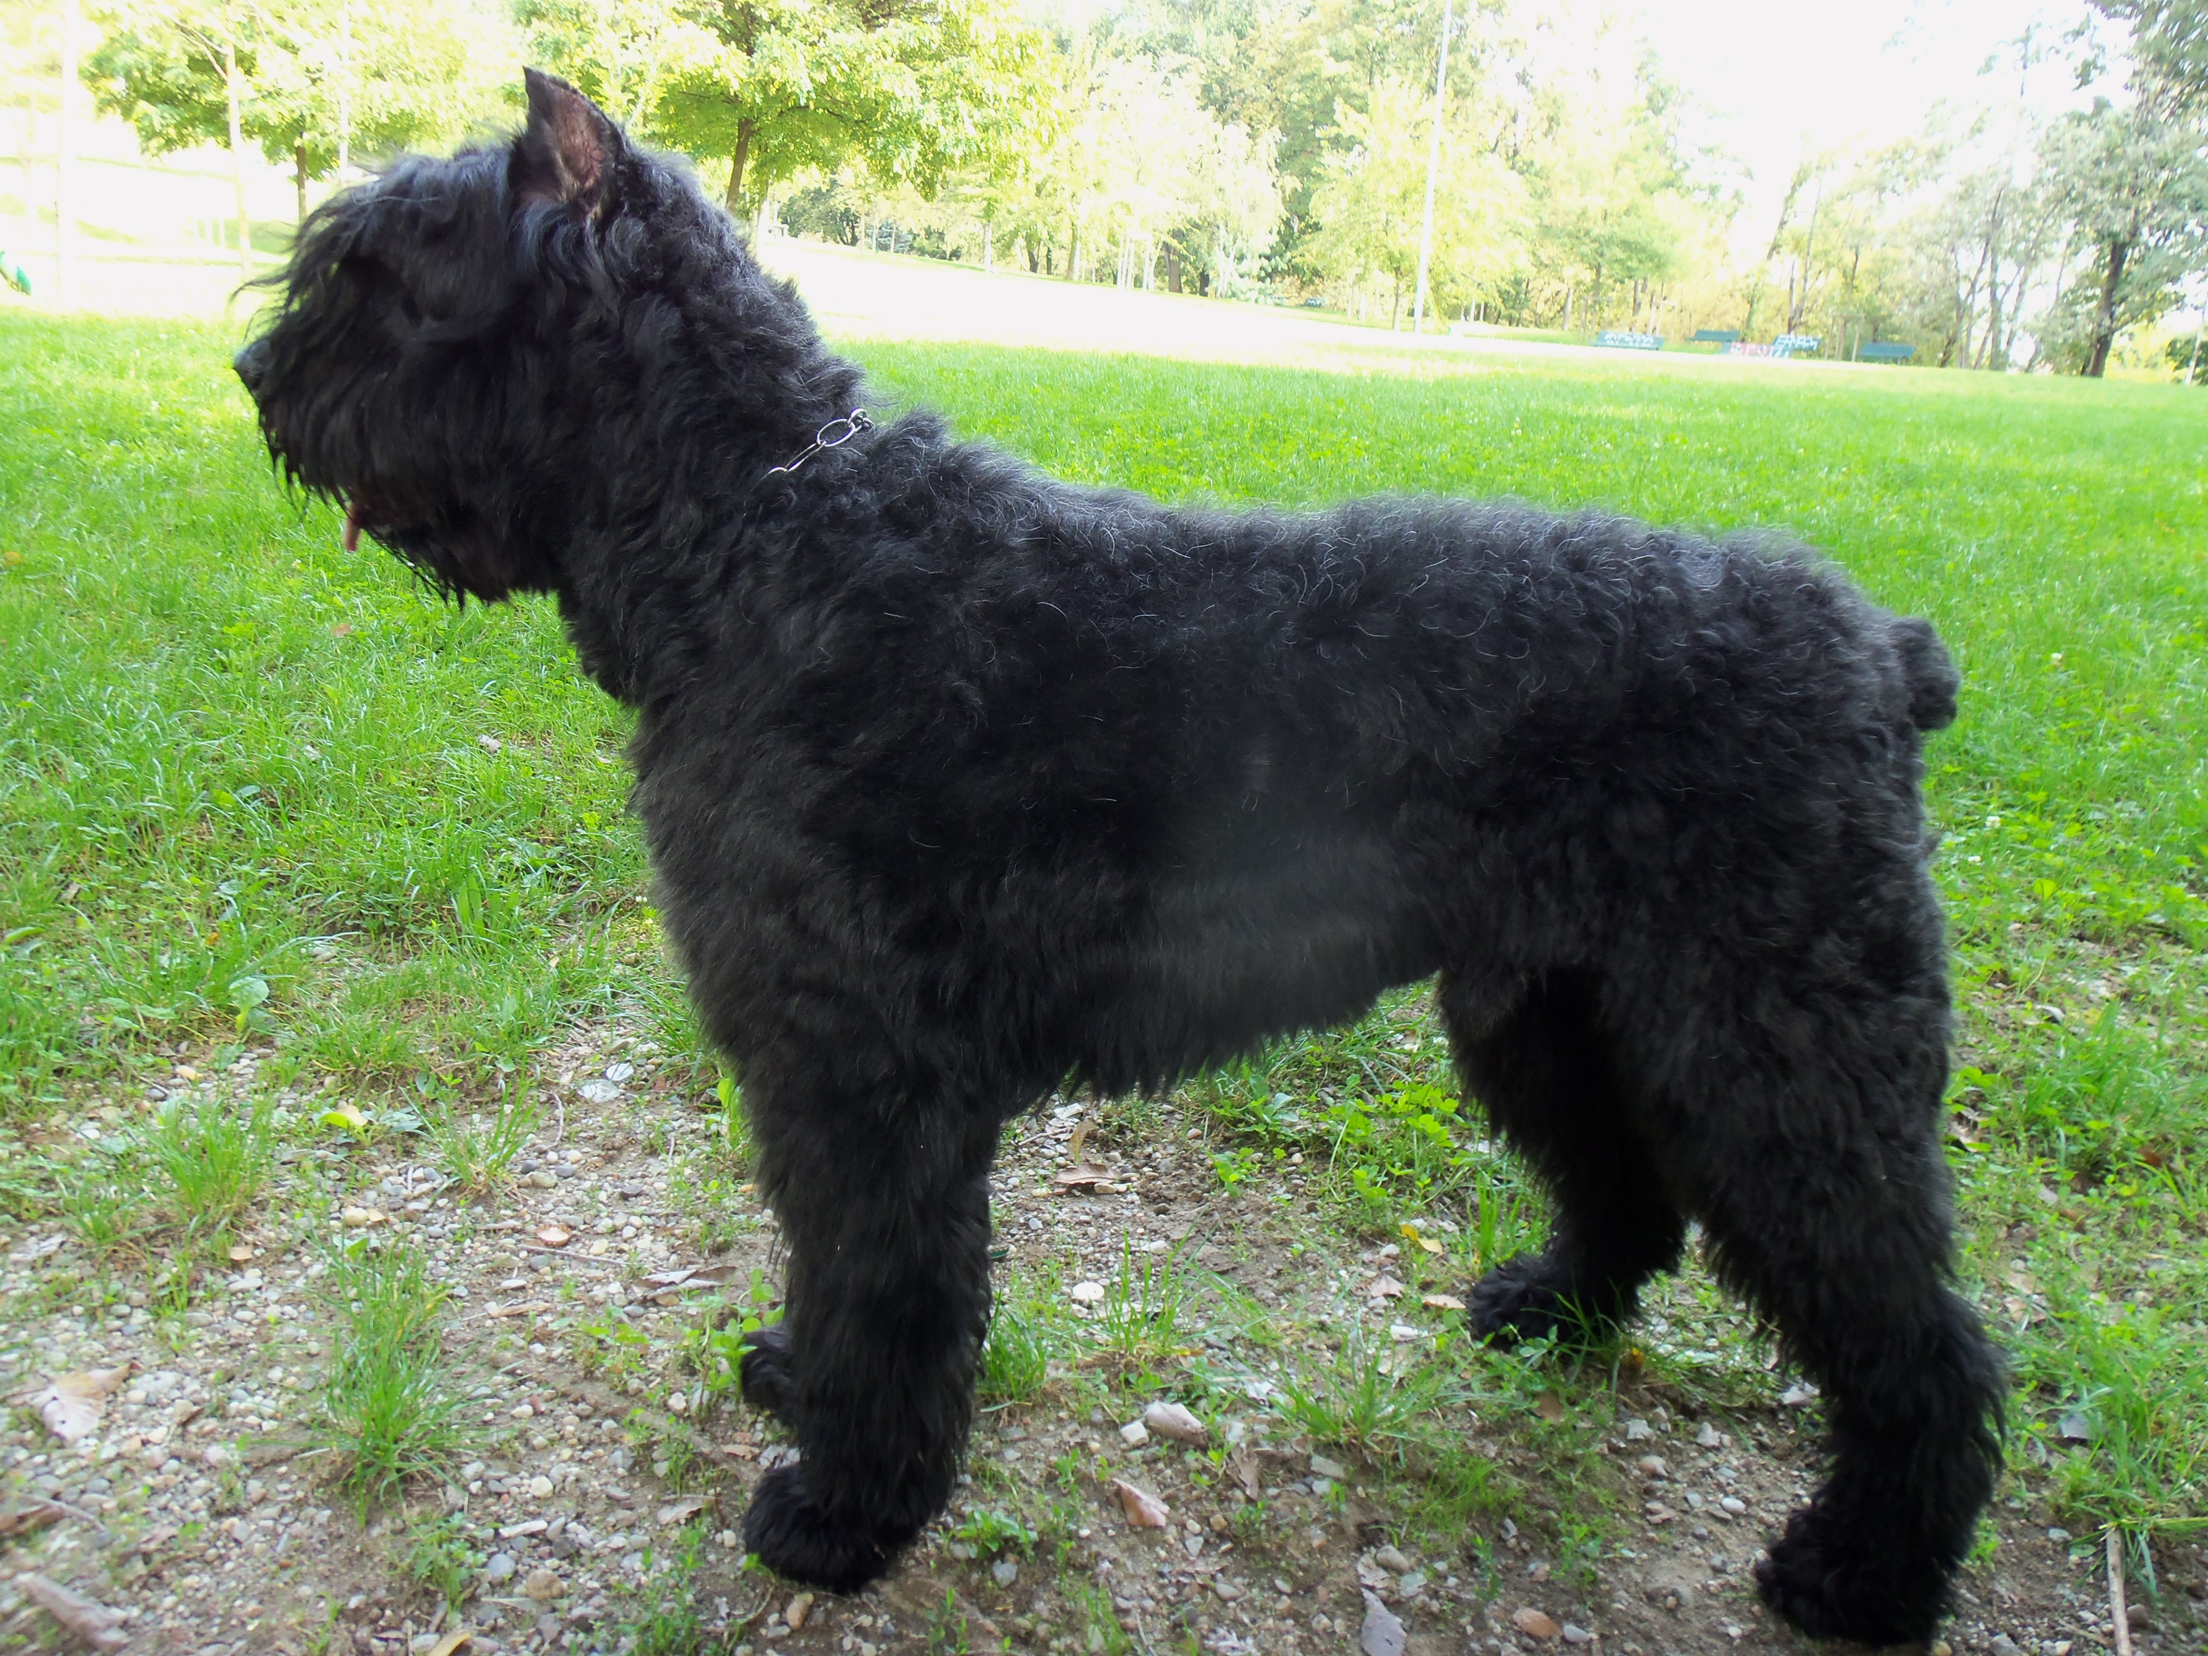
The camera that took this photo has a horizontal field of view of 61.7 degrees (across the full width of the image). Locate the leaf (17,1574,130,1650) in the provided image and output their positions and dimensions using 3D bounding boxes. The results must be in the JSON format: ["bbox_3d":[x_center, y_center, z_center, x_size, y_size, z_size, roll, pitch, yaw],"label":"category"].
[{"bbox_3d":[-0.592,0.448,1.062,0.084,0.020,0.032,9,16,22],"label":"leaf"}]

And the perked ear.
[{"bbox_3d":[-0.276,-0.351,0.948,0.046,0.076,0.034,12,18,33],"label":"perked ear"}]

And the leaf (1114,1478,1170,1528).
[{"bbox_3d":[0.020,0.439,1.197,0.045,0.014,0.025,13,19,36],"label":"leaf"}]

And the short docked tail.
[{"bbox_3d":[0.490,-0.091,1.110,0.038,0.069,0.046,2,15,0],"label":"short docked tail"}]

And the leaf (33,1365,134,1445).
[{"bbox_3d":[-0.699,0.391,1.256,0.058,0.018,0.065,0,15,-8],"label":"leaf"}]

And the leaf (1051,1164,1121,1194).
[{"bbox_3d":[-0.016,0.313,1.660,0.058,0.017,0.030,4,15,5],"label":"leaf"}]

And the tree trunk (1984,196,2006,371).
[{"bbox_3d":[23.098,-14.123,48.000,0.450,4.600,0.450,2,15,0],"label":"tree trunk"}]

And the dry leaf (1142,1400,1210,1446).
[{"bbox_3d":[0.051,0.415,1.290,0.047,0.017,0.026,8,16,20],"label":"dry leaf"}]

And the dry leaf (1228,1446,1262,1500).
[{"bbox_3d":[0.096,0.432,1.240,0.020,0.013,0.045,0,15,-9],"label":"dry leaf"}]

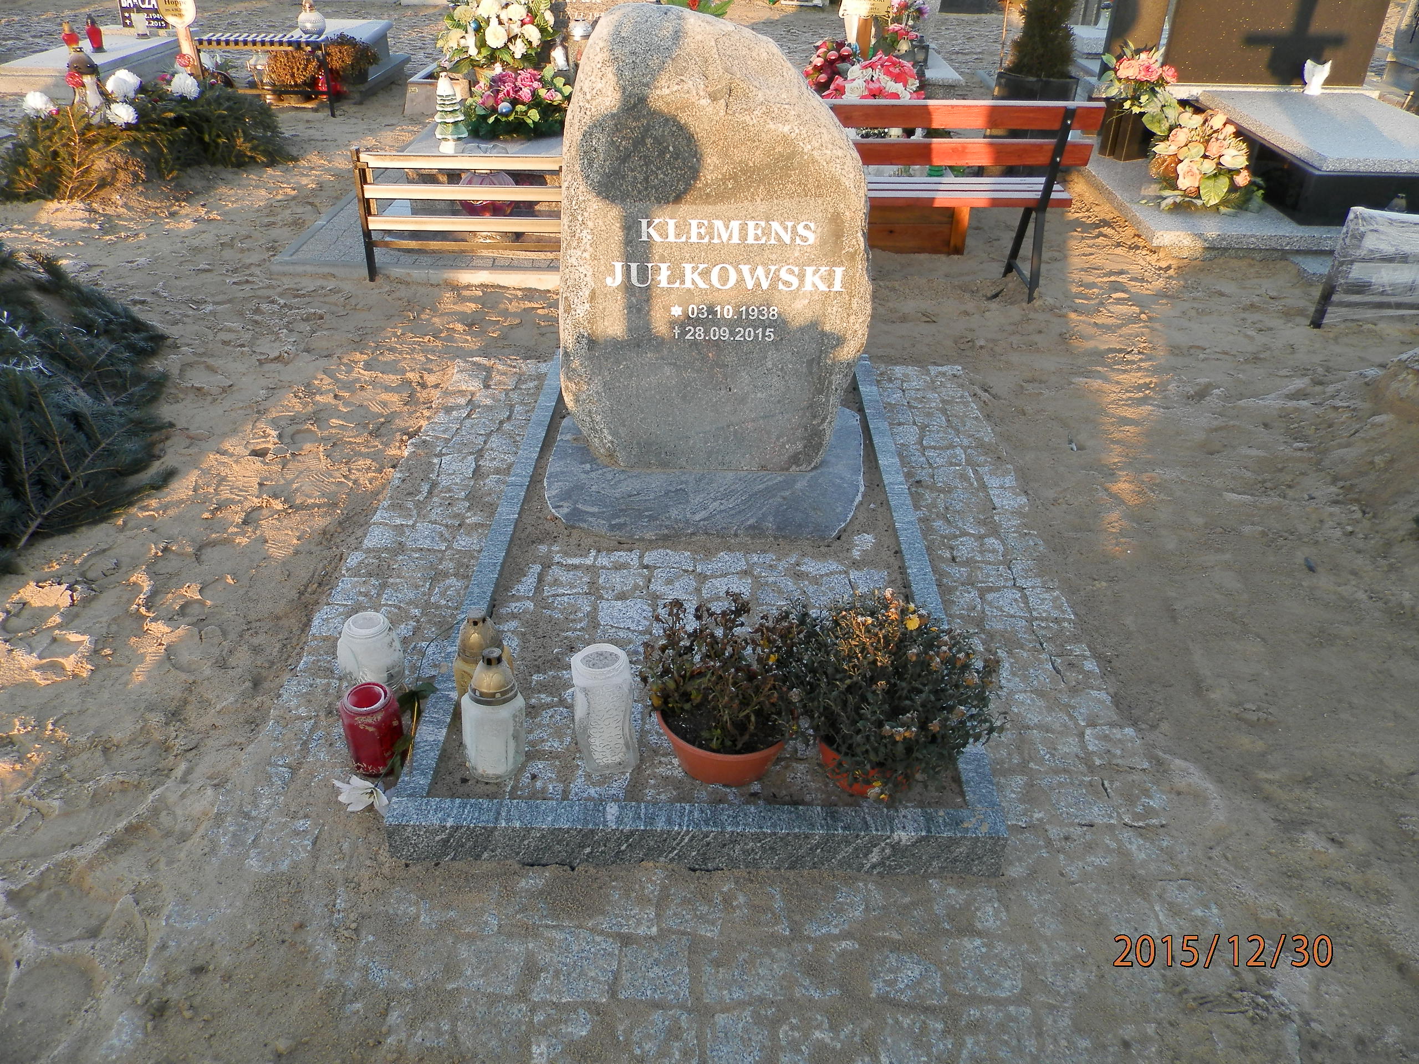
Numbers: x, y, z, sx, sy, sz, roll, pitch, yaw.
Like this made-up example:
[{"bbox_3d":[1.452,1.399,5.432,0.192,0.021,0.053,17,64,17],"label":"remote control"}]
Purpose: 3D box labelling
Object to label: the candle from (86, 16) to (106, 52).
[{"bbox_3d":[-4.223,-3.415,7.029,0.110,0.225,0.110,1,33,0],"label":"candle"}]

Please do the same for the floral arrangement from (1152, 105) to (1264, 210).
[{"bbox_3d":[2.103,-1.584,4.328,0.423,0.378,0.360,1,33,0],"label":"floral arrangement"}]

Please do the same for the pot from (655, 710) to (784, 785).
[{"bbox_3d":[0.025,0.327,1.665,0.223,0.110,0.223,1,33,0],"label":"pot"}]

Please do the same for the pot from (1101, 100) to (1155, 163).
[{"bbox_3d":[2.337,-2.235,5.668,0.240,0.310,0.230,-9,34,-14],"label":"pot"}]

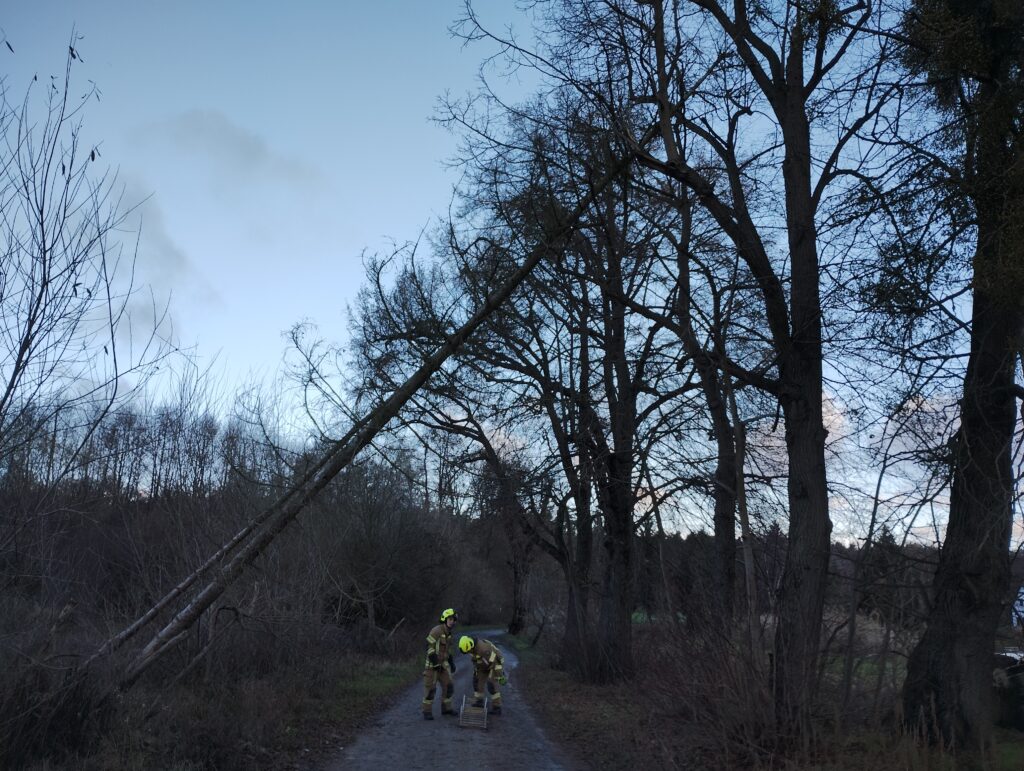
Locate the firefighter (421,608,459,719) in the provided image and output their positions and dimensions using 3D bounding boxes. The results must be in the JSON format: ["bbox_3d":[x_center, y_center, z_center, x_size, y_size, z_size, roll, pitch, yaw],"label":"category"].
[{"bbox_3d":[-1.258,4.810,14.388,0.620,1.800,0.580,12,-19,-36],"label":"firefighter"}]

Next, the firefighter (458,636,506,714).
[{"bbox_3d":[-0.516,5.085,14.519,0.650,1.340,0.800,-12,-19,36],"label":"firefighter"}]

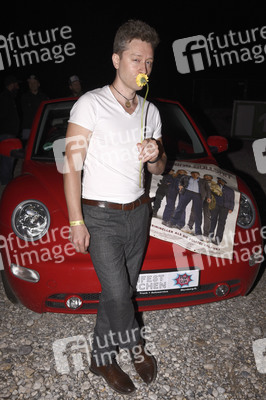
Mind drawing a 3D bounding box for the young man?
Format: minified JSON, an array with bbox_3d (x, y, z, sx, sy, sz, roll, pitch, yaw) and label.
[{"bbox_3d":[-0.087,0.050,2.045,0.480,1.750,0.420,-4,14,-18],"label":"young man"}]

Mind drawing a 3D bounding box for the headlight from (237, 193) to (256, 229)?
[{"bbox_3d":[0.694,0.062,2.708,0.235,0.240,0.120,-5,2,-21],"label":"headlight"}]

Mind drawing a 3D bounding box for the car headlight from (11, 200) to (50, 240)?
[{"bbox_3d":[-0.591,0.115,2.485,0.235,0.240,0.120,0,1,2],"label":"car headlight"}]

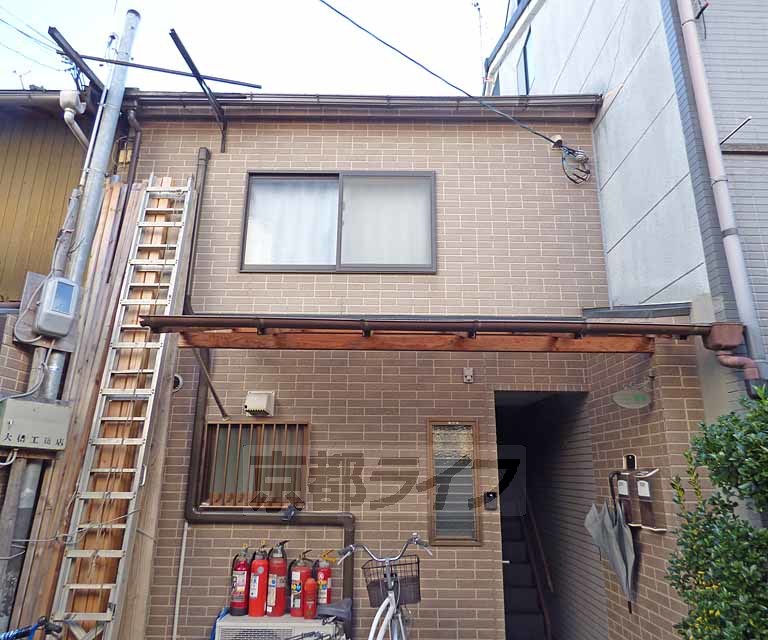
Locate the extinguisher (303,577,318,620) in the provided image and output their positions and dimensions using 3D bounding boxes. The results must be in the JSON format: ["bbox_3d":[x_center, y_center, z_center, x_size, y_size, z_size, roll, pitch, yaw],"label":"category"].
[{"bbox_3d":[-0.469,1.802,2.997,0.092,0.234,0.092,-1,-14,5],"label":"extinguisher"}]

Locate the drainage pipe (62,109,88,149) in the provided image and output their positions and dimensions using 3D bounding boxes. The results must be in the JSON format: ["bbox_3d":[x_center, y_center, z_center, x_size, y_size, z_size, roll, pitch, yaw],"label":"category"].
[{"bbox_3d":[-2.643,-1.639,3.971,0.095,0.260,0.340,0,-14,0],"label":"drainage pipe"}]

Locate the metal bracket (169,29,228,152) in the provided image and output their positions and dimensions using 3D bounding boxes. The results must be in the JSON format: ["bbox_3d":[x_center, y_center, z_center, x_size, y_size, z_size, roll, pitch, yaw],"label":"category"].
[{"bbox_3d":[-1.487,-1.862,3.748,0.080,0.460,1.060,0,-14,0],"label":"metal bracket"}]

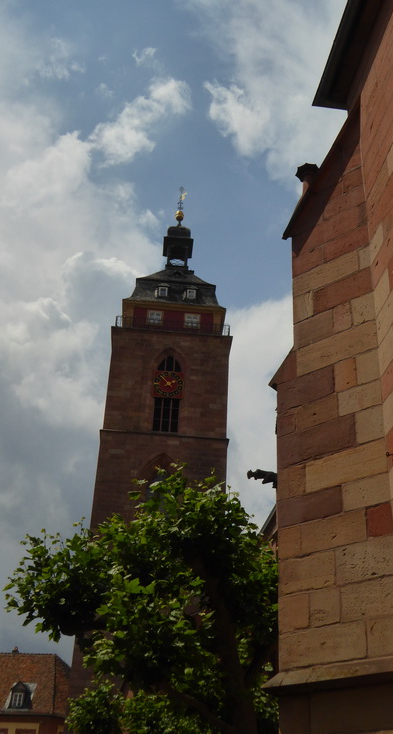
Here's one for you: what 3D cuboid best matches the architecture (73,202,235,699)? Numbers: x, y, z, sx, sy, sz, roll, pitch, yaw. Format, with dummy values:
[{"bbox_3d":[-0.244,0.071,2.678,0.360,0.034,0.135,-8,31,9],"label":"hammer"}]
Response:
[{"bbox_3d":[-2.687,7.068,62.126,9.700,56.400,9.700,5,-32,-2],"label":"architecture"}]

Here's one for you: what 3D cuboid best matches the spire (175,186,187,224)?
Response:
[{"bbox_3d":[-1.456,-15.681,76.183,1.150,4.964,0.950,5,-32,-2],"label":"spire"}]

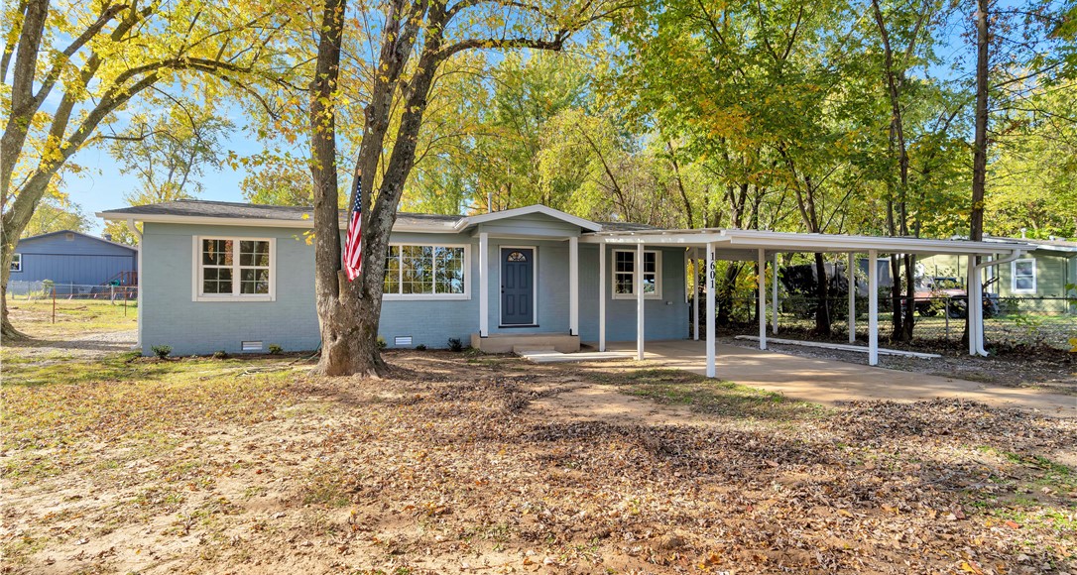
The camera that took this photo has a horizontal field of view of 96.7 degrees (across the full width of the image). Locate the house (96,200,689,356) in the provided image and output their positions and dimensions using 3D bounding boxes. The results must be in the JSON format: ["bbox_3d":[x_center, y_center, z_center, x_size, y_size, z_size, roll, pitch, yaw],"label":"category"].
[{"bbox_3d":[-2.838,-0.424,14.917,14.500,3.950,8.700,0,-1,-18],"label":"house"}]

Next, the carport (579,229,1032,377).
[{"bbox_3d":[5.630,0.072,11.811,8.200,2.920,6.600,0,-1,-18],"label":"carport"}]

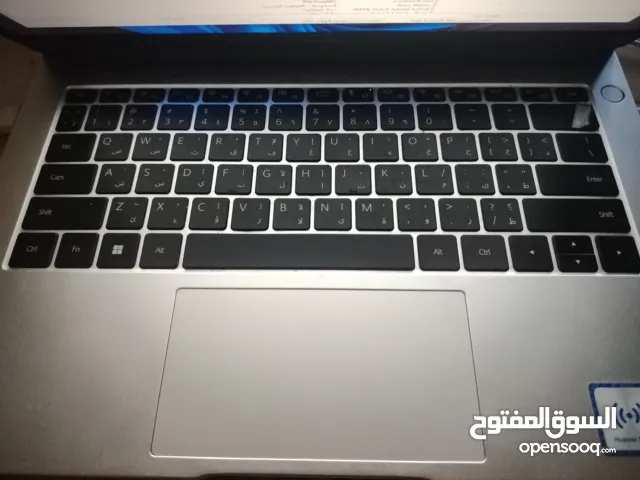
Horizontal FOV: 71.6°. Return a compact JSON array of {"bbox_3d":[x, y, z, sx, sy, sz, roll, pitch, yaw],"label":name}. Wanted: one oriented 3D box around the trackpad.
[{"bbox_3d":[0.000,0.051,0.176,0.122,0.002,0.065,0,65,1],"label":"trackpad"}]

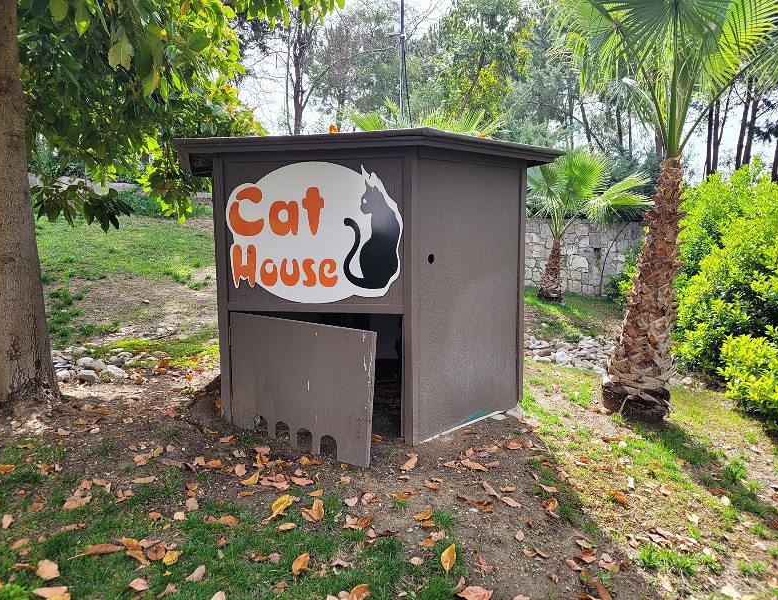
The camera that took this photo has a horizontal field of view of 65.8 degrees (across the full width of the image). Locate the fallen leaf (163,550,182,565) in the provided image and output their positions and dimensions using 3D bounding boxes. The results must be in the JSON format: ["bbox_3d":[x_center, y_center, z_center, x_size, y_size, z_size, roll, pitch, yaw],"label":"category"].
[{"bbox_3d":[-0.909,1.081,2.523,0.058,0.030,0.074,9,11,38],"label":"fallen leaf"}]

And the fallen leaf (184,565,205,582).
[{"bbox_3d":[-0.784,1.102,2.421,0.041,0.030,0.091,8,10,32],"label":"fallen leaf"}]

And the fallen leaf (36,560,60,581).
[{"bbox_3d":[-1.454,1.152,2.558,0.100,0.030,0.115,0,17,0],"label":"fallen leaf"}]

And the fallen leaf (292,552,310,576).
[{"bbox_3d":[-0.394,1.178,2.675,0.080,0.070,0.085,0,6,0],"label":"fallen leaf"}]

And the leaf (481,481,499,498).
[{"bbox_3d":[0.588,1.087,3.445,0.055,0.035,0.173,-3,21,-28],"label":"leaf"}]

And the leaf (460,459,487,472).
[{"bbox_3d":[0.544,1.065,3.866,0.180,0.035,0.075,4,8,38],"label":"leaf"}]

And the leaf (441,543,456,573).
[{"bbox_3d":[0.275,1.153,2.684,0.068,0.030,0.133,2,46,26],"label":"leaf"}]

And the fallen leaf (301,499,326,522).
[{"bbox_3d":[-0.402,1.120,3.197,0.120,0.075,0.110,0,6,0],"label":"fallen leaf"}]

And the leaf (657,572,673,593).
[{"bbox_3d":[1.148,1.173,2.494,0.040,0.030,0.089,1,9,-10],"label":"leaf"}]

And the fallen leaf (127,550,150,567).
[{"bbox_3d":[-1.112,1.147,2.667,0.095,0.030,0.090,0,13,0],"label":"fallen leaf"}]

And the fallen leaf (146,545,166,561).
[{"bbox_3d":[-1.093,1.182,2.812,0.080,0.040,0.080,0,6,0],"label":"fallen leaf"}]

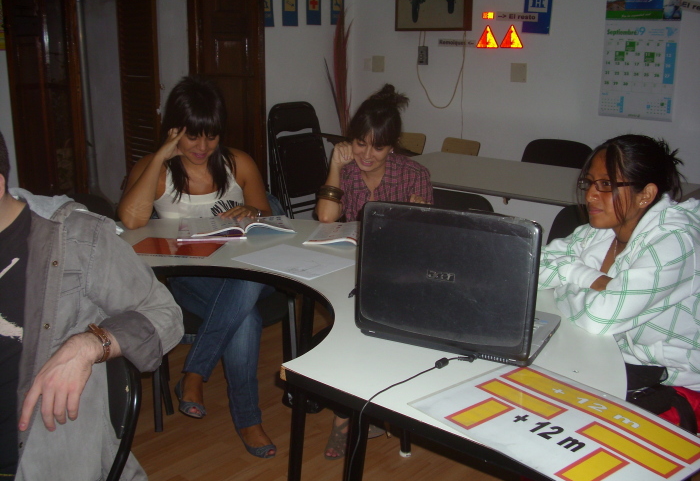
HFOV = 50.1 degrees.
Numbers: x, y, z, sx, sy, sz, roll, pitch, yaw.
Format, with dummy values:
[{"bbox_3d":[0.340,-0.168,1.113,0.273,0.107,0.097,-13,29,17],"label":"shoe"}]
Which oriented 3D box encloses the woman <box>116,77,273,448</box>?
[{"bbox_3d":[-0.505,0.046,2.624,0.520,1.205,0.720,-1,14,-6],"label":"woman"}]

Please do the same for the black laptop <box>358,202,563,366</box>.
[{"bbox_3d":[0.235,0.050,1.526,0.360,0.275,0.265,8,16,26],"label":"black laptop"}]

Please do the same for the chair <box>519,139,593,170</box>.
[{"bbox_3d":[1.011,-0.130,4.154,0.500,0.820,0.540,14,19,41],"label":"chair"}]

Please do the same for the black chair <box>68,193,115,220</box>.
[{"bbox_3d":[-1.003,0.279,2.468,0.500,0.820,0.540,-2,14,-8],"label":"black chair"}]

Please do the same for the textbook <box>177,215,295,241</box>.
[{"bbox_3d":[-0.359,-0.059,2.416,0.360,0.037,0.260,-2,15,-11],"label":"textbook"}]

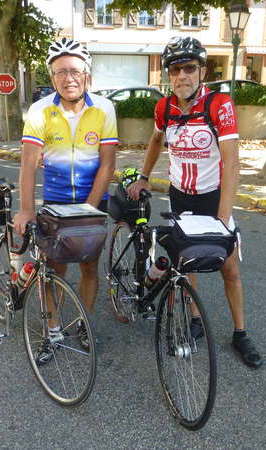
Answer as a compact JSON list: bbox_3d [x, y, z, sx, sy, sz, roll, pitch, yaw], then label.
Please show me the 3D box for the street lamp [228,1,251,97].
[{"bbox_3d":[2.885,-4.279,11.813,0.600,3.676,0.600,0,16,0],"label":"street lamp"}]

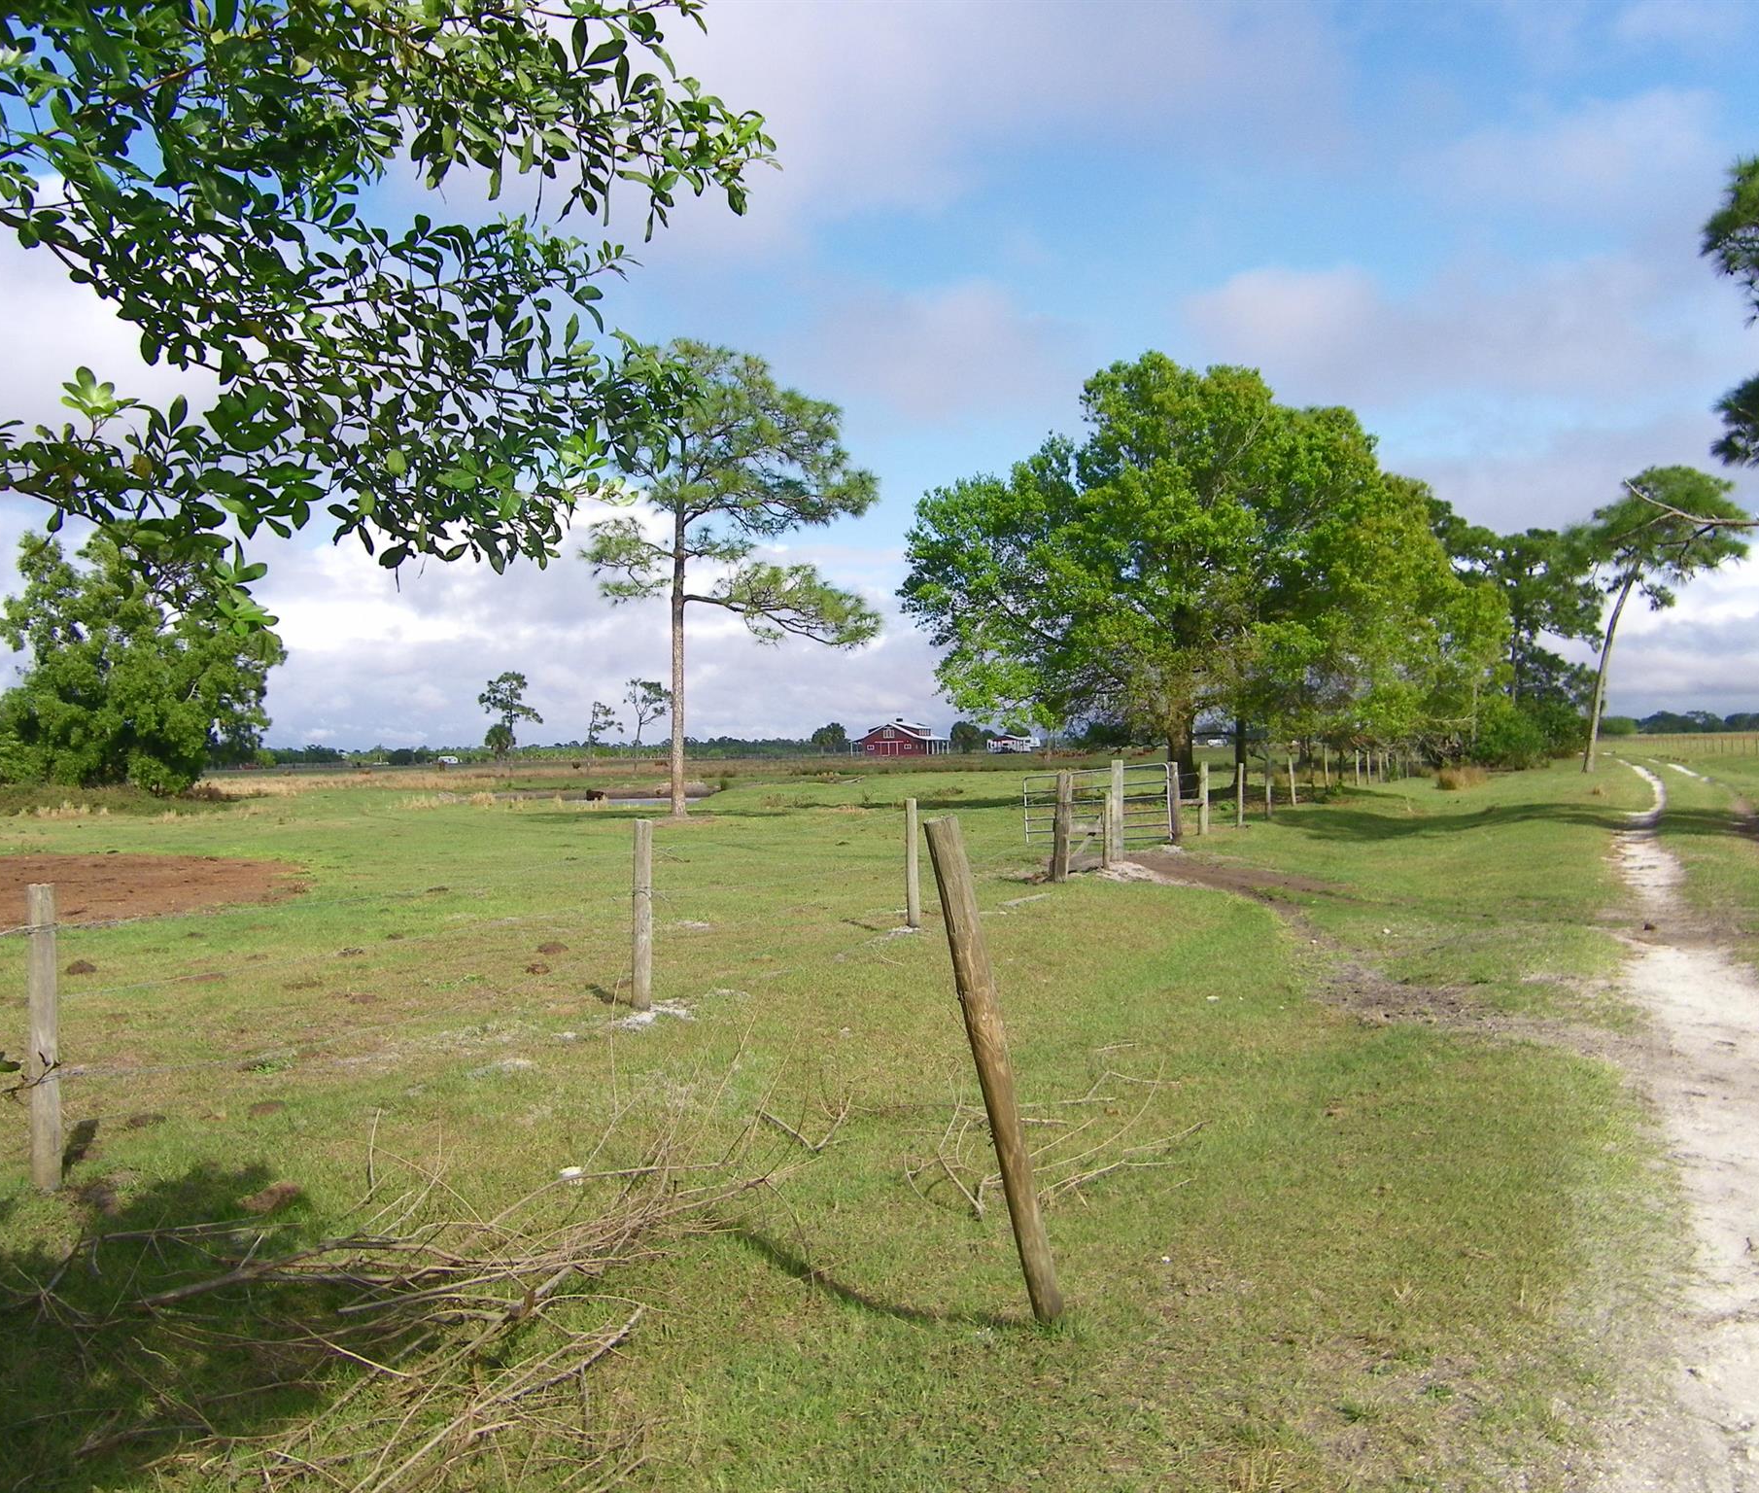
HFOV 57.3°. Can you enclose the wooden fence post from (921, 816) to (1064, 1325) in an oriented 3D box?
[{"bbox_3d":[0.321,0.922,4.450,0.092,1.519,0.092,-12,11,0],"label":"wooden fence post"}]

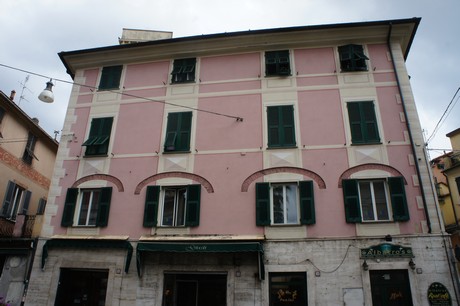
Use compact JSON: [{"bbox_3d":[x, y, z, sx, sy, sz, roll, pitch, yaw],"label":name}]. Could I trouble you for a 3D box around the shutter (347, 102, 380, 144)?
[{"bbox_3d":[5.181,-1.202,13.391,1.049,1.885,0.120,-3,-23,8],"label":"shutter"}]

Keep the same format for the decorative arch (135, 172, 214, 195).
[{"bbox_3d":[-2.130,1.161,13.307,3.155,0.855,0.120,-3,-22,8],"label":"decorative arch"}]

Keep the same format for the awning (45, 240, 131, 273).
[{"bbox_3d":[-5.162,3.726,12.501,3.360,1.090,0.450,-3,-22,8],"label":"awning"}]

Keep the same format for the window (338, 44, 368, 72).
[{"bbox_3d":[5.066,-3.897,14.205,1.058,1.310,0.260,-3,-22,8],"label":"window"}]

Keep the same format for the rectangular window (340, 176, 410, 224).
[{"bbox_3d":[5.130,1.637,12.172,2.101,1.580,0.150,-3,-23,8],"label":"rectangular window"}]

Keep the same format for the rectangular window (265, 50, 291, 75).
[{"bbox_3d":[2.072,-3.960,15.055,1.081,1.339,0.200,-3,-23,8],"label":"rectangular window"}]

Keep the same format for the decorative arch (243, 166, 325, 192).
[{"bbox_3d":[1.973,0.961,12.995,3.121,0.934,0.100,-3,-23,8],"label":"decorative arch"}]

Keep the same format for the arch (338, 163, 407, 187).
[{"bbox_3d":[5.124,0.790,12.547,2.388,0.891,0.100,-3,-23,8],"label":"arch"}]

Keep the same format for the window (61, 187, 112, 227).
[{"bbox_3d":[-5.581,2.122,13.471,1.882,1.556,0.200,-3,-22,8],"label":"window"}]

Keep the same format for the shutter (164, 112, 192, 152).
[{"bbox_3d":[-2.173,-0.916,14.454,1.113,1.885,0.150,-3,-23,8],"label":"shutter"}]

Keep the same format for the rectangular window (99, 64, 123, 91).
[{"bbox_3d":[-5.612,-3.545,16.183,1.032,1.352,0.120,-3,-23,8],"label":"rectangular window"}]

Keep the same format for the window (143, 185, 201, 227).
[{"bbox_3d":[-2.147,1.995,12.968,2.124,1.599,0.200,-3,-22,8],"label":"window"}]

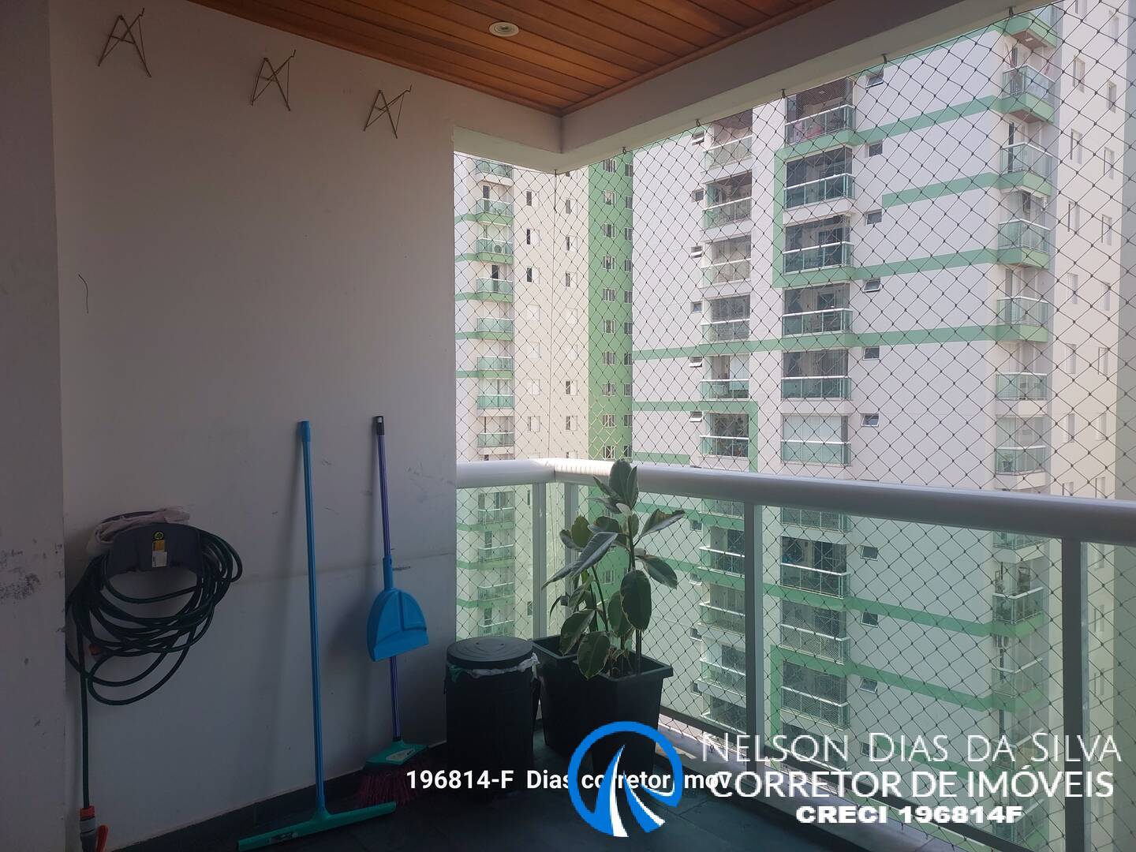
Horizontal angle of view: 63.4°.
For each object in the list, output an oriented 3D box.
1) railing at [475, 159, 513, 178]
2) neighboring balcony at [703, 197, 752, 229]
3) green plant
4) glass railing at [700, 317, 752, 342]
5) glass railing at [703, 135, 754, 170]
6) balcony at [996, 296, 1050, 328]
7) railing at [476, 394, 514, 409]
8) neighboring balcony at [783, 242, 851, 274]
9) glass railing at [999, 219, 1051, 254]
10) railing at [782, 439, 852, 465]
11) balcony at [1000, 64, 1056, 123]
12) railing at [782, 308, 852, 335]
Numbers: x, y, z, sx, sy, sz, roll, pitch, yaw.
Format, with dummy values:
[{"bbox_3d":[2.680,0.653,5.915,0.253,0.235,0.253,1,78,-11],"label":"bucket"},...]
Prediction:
[{"bbox_3d":[-5.478,-19.054,68.083,2.711,1.000,0.860,-2,3,-43],"label":"railing"},{"bbox_3d":[7.935,-10.244,44.836,0.720,0.990,3.066,-1,2,-40],"label":"neighboring balcony"},{"bbox_3d":[0.172,0.532,3.430,0.504,0.797,0.480,0,2,0],"label":"green plant"},{"bbox_3d":[7.928,-4.607,45.011,0.720,0.990,3.066,-1,2,-40],"label":"glass railing"},{"bbox_3d":[7.892,-12.939,44.057,0.750,1.050,3.020,-2,3,-40],"label":"glass railing"},{"bbox_3d":[17.525,-4.312,35.340,2.536,1.060,0.850,-1,2,-40],"label":"balcony"},{"bbox_3d":[-5.289,-1.746,67.289,2.690,0.980,0.820,-2,3,-40],"label":"railing"},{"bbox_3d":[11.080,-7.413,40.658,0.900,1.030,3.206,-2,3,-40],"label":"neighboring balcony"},{"bbox_3d":[17.371,-7.091,34.955,2.520,1.020,0.850,-2,3,-40],"label":"glass railing"},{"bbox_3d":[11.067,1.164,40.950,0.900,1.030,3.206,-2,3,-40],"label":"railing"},{"bbox_3d":[17.453,-12.376,34.770,2.520,1.620,0.850,-2,3,-40],"label":"balcony"},{"bbox_3d":[10.930,-4.486,40.332,0.620,0.990,3.183,-1,2,-40],"label":"railing"}]

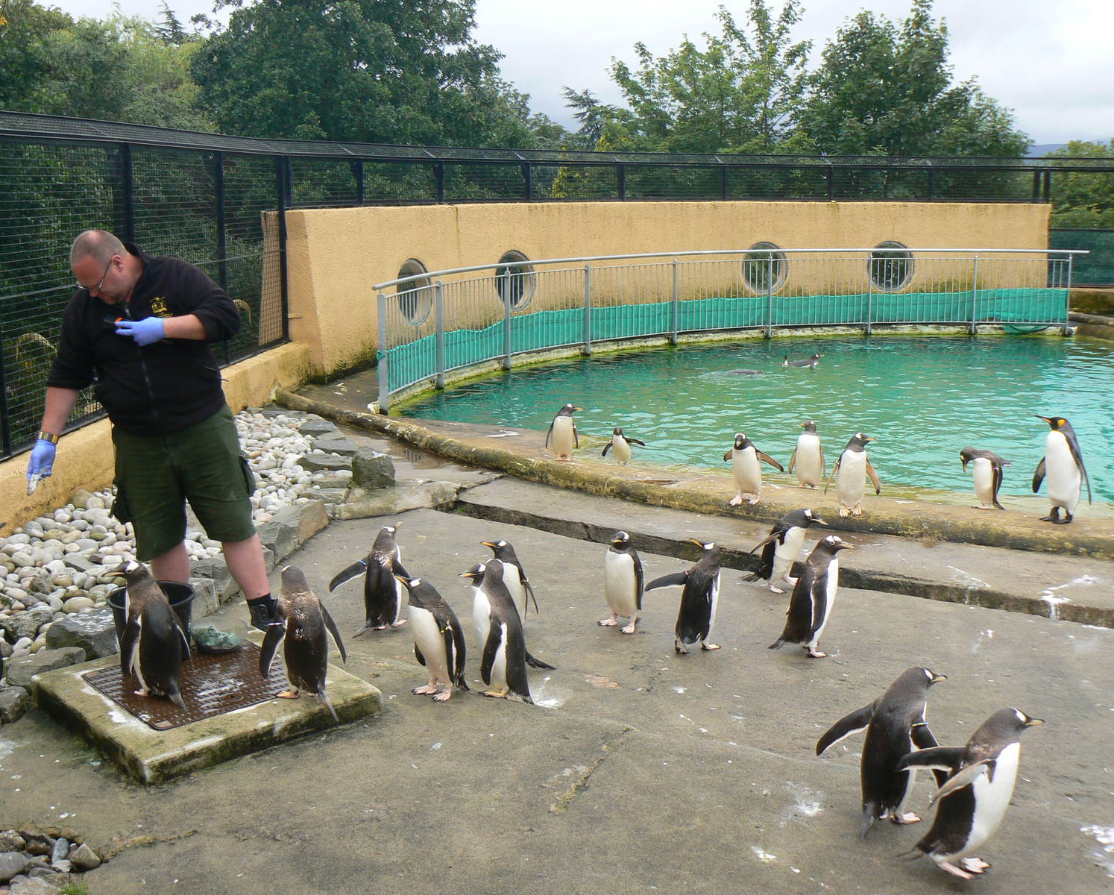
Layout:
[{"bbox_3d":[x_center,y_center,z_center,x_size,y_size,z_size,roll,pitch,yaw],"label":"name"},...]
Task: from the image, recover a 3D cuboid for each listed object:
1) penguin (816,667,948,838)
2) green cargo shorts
[{"bbox_3d":[1.057,0.924,3.921,0.350,0.510,0.430,-9,15,-39],"label":"penguin"},{"bbox_3d":[-1.534,0.144,5.100,0.560,0.600,0.360,1,11,3],"label":"green cargo shorts"}]

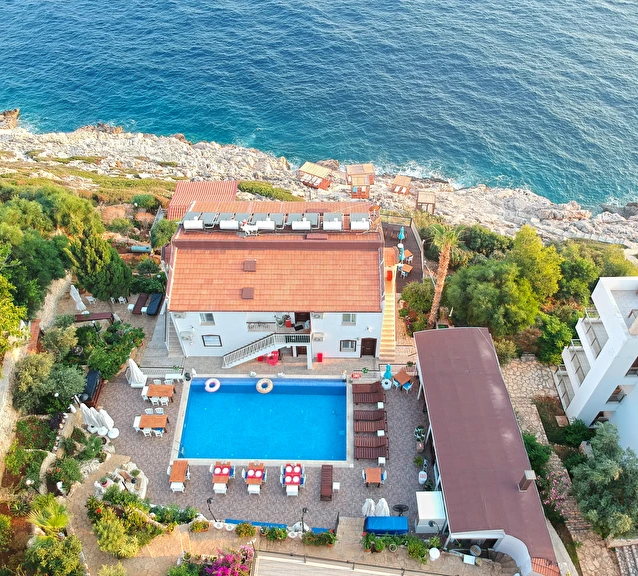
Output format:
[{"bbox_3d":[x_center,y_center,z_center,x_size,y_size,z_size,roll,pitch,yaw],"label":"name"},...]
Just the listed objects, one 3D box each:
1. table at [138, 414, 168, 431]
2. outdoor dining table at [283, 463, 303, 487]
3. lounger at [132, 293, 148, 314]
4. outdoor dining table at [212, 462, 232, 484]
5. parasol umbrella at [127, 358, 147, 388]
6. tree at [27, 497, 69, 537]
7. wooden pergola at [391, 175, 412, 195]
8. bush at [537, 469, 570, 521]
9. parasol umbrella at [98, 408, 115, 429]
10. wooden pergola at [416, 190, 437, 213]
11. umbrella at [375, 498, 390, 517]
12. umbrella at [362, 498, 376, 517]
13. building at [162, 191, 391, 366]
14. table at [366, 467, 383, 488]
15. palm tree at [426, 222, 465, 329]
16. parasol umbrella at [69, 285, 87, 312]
[{"bbox_3d":[-9.950,8.315,33.718,1.570,0.750,0.880,0,47,1],"label":"table"},{"bbox_3d":[-1.469,11.087,32.413,0.870,0.750,1.250,0,47,2],"label":"outdoor dining table"},{"bbox_3d":[-12.949,1.254,40.287,0.670,0.380,1.920,1,47,3],"label":"lounger"},{"bbox_3d":[-5.433,10.645,31.454,0.860,0.750,1.240,-1,47,1],"label":"outdoor dining table"},{"bbox_3d":[-11.557,5.400,35.088,0.900,2.750,0.900,0,47,2],"label":"parasol umbrella"},{"bbox_3d":[-14.915,12.812,30.699,1.850,1.550,1.850,0,47,2],"label":"tree"},{"bbox_3d":[11.594,-14.405,77.955,2.200,2.000,2.200,12,48,13],"label":"wooden pergola"},{"bbox_3d":[13.088,11.581,30.960,1.900,2.100,2.200,0,47,2],"label":"bush"},{"bbox_3d":[-12.468,7.908,32.861,0.680,2.650,0.680,0,47,2],"label":"parasol umbrella"},{"bbox_3d":[12.672,-10.018,66.000,2.300,2.250,2.200,4,47,5],"label":"wooden pergola"},{"bbox_3d":[3.276,11.589,29.077,0.750,2.650,0.750,0,47,2],"label":"umbrella"},{"bbox_3d":[2.675,12.030,30.287,0.720,2.350,0.720,0,47,2],"label":"umbrella"},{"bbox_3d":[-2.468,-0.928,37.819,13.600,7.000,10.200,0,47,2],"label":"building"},{"bbox_3d":[3.193,11.079,32.270,0.860,0.750,0.860,0,47,2],"label":"table"},{"bbox_3d":[8.467,-0.585,38.415,2.800,9.200,2.800,0,47,2],"label":"palm tree"},{"bbox_3d":[-17.039,0.806,39.466,0.650,2.750,0.650,0,47,2],"label":"parasol umbrella"}]

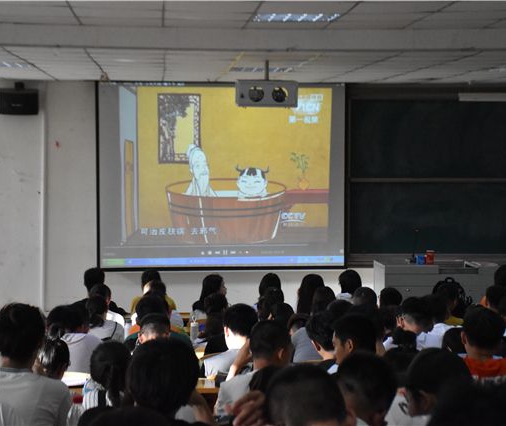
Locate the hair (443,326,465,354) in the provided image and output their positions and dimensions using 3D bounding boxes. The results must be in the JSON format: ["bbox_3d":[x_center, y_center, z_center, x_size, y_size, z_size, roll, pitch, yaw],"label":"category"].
[{"bbox_3d":[0.992,0.629,6.400,0.175,0.210,0.215,0,4,-6],"label":"hair"}]

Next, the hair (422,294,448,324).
[{"bbox_3d":[1.189,0.634,8.800,0.180,0.200,0.210,0,3,1],"label":"hair"}]

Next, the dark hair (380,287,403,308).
[{"bbox_3d":[1.154,0.708,11.100,0.185,0.210,0.215,-1,3,-16],"label":"dark hair"}]

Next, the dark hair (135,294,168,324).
[{"bbox_3d":[-0.704,0.666,9.200,0.190,0.220,0.220,0,3,-1],"label":"dark hair"}]

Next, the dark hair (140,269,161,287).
[{"bbox_3d":[-0.877,0.586,11.400,0.172,0.210,0.205,0,4,-3],"label":"dark hair"}]

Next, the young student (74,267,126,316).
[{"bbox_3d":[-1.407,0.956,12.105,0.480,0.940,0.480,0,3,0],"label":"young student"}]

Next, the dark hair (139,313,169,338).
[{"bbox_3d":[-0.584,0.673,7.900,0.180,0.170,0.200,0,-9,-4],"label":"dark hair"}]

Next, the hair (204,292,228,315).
[{"bbox_3d":[-0.312,0.758,11.100,0.195,0.210,0.220,2,4,31],"label":"hair"}]

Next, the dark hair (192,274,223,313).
[{"bbox_3d":[-0.394,0.708,11.800,0.240,0.330,0.220,-2,4,-32],"label":"dark hair"}]

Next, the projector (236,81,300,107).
[{"bbox_3d":[0.097,-0.843,9.400,0.440,0.180,0.360,0,4,-3],"label":"projector"}]

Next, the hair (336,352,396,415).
[{"bbox_3d":[0.355,0.518,4.100,0.180,0.210,0.210,0,3,2],"label":"hair"}]

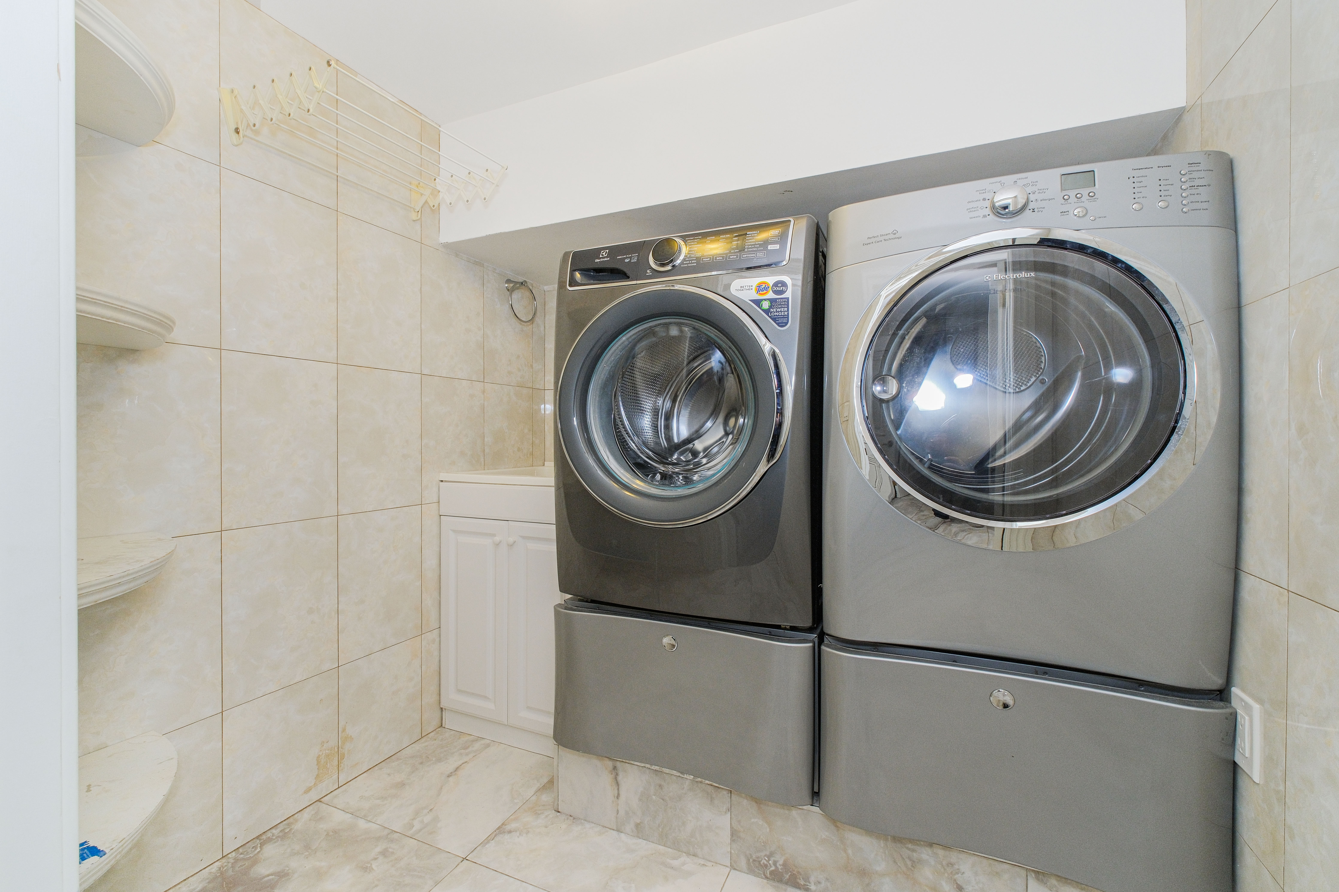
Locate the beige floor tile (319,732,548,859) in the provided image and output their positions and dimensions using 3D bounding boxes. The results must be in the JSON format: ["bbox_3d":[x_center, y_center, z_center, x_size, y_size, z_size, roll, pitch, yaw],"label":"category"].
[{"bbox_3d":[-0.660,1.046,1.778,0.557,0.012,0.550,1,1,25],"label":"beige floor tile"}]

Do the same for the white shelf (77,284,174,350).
[{"bbox_3d":[-1.027,-0.226,0.920,0.470,0.040,0.470,0,0,24],"label":"white shelf"}]

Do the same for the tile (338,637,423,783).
[{"bbox_3d":[-0.913,0.826,1.774,0.010,0.356,0.298,0,0,24],"label":"tile"}]

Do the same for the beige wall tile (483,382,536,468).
[{"bbox_3d":[-0.683,-0.026,2.376,0.012,0.457,0.306,1,1,25],"label":"beige wall tile"}]

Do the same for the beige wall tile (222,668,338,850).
[{"bbox_3d":[-1.071,0.856,1.554,0.012,0.371,0.306,1,1,25],"label":"beige wall tile"}]

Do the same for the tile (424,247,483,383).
[{"bbox_3d":[-0.788,-0.471,2.039,0.010,0.445,0.298,0,0,24],"label":"tile"}]

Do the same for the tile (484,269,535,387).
[{"bbox_3d":[-0.663,-0.468,2.317,0.010,0.445,0.298,0,0,24],"label":"tile"}]

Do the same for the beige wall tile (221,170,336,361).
[{"bbox_3d":[-1.061,-0.472,1.532,0.012,0.457,0.306,1,1,25],"label":"beige wall tile"}]

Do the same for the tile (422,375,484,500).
[{"bbox_3d":[-0.810,-0.022,2.097,0.012,0.457,0.306,1,1,25],"label":"tile"}]

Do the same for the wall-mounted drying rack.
[{"bbox_3d":[-0.782,-0.807,1.536,0.408,0.140,0.597,0,0,24],"label":"wall-mounted drying rack"}]

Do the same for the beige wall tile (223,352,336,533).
[{"bbox_3d":[-1.034,-0.016,1.496,0.010,0.445,0.298,0,0,24],"label":"beige wall tile"}]

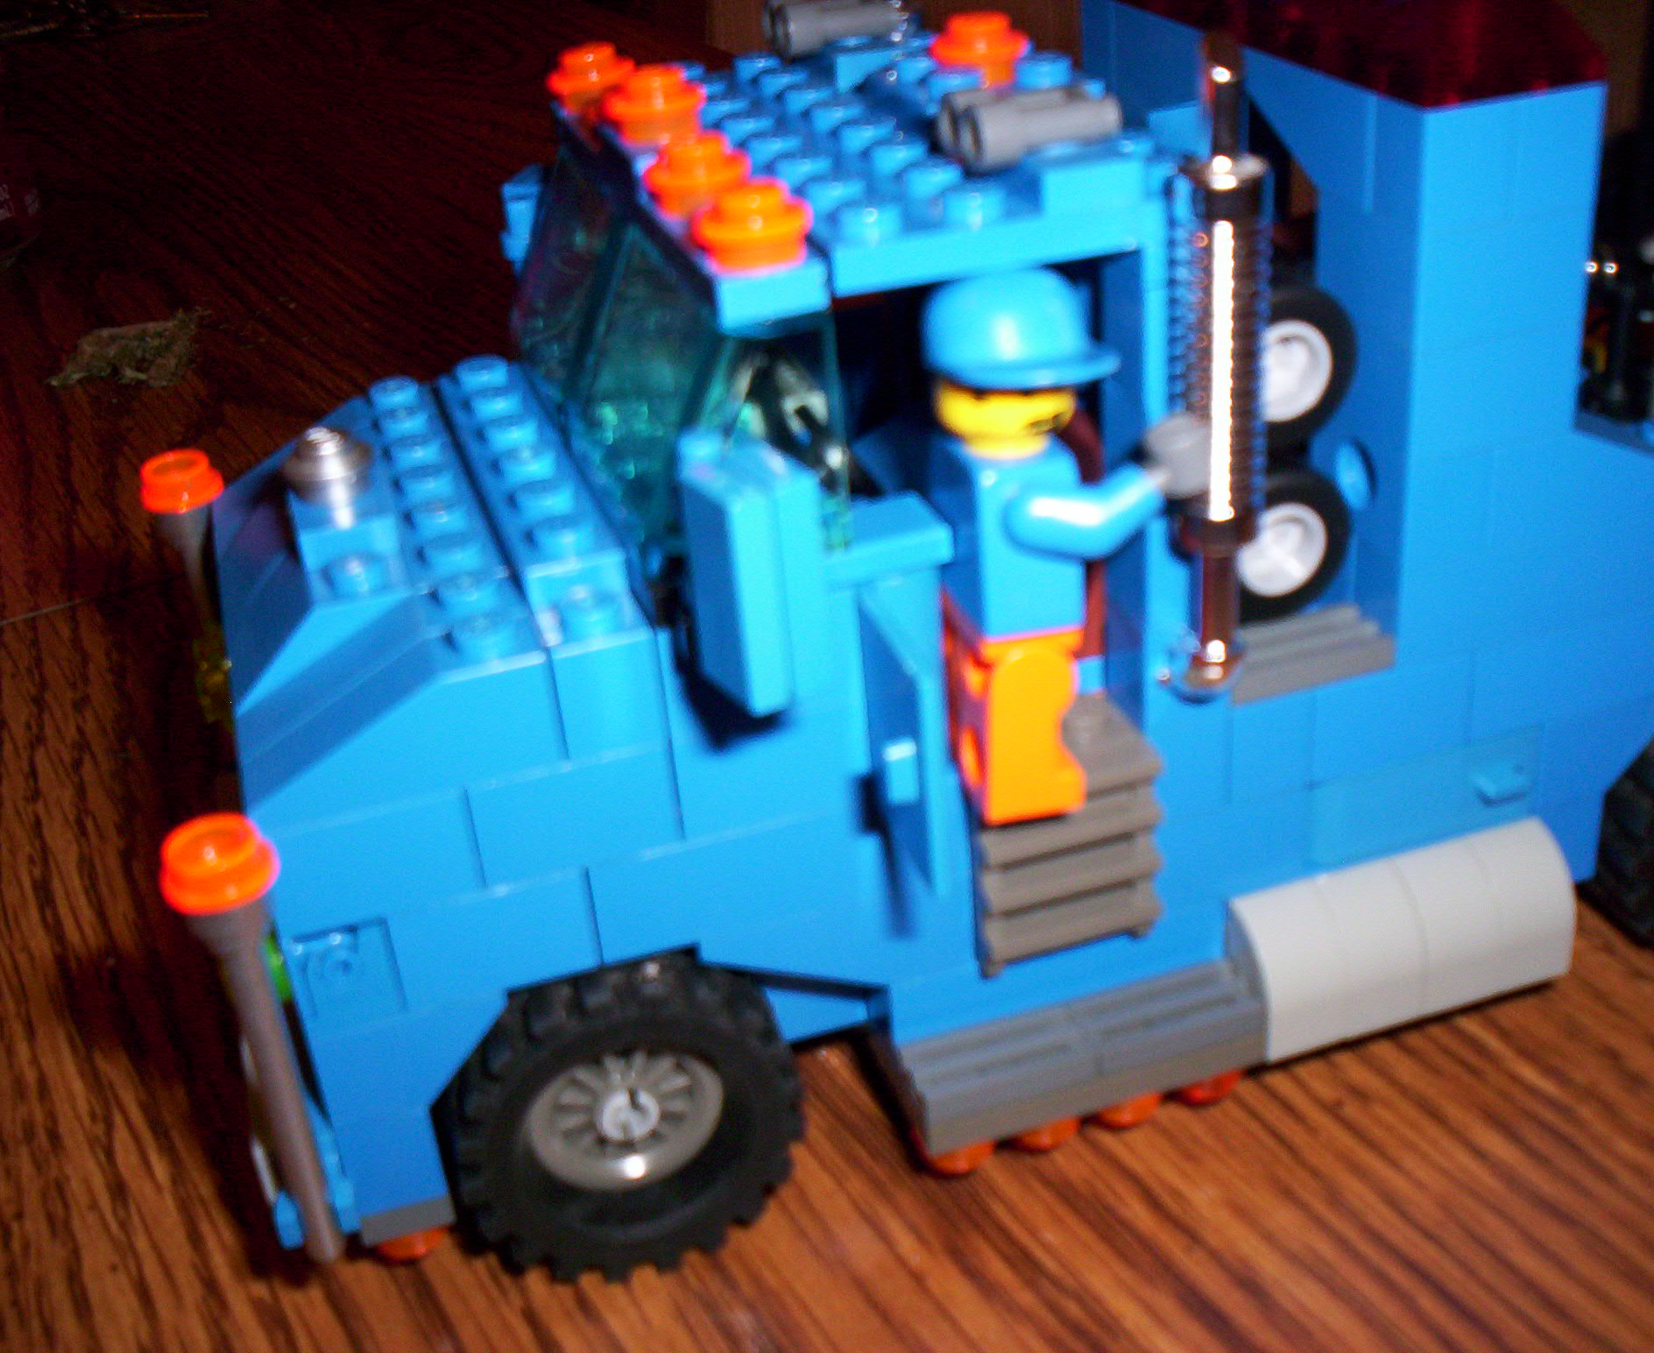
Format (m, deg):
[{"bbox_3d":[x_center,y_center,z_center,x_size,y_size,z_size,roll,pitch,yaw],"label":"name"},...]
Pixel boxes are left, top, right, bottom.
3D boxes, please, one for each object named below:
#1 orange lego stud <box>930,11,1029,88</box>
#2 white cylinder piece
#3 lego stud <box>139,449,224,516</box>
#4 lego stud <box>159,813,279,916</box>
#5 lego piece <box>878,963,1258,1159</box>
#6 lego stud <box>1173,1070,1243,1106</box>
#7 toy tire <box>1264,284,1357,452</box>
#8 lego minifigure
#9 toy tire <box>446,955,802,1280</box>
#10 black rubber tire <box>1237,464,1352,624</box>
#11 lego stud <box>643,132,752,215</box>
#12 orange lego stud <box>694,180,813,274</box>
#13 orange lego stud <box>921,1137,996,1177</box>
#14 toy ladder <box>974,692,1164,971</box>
[{"bbox_3d":[0.013,-0.053,0.166,0.008,0.005,0.008,-4,29,2],"label":"orange lego stud"},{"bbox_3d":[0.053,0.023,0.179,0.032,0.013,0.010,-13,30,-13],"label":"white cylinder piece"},{"bbox_3d":[-0.065,-0.020,0.197,0.008,0.005,0.008,-13,30,-13],"label":"lego stud"},{"bbox_3d":[-0.044,0.013,0.139,0.008,0.005,0.008,-13,30,-13],"label":"lego stud"},{"bbox_3d":[0.023,0.033,0.172,0.032,0.006,0.008,-13,30,-13],"label":"lego piece"},{"bbox_3d":[0.035,0.035,0.178,0.008,0.004,0.008,-13,30,-13],"label":"lego stud"},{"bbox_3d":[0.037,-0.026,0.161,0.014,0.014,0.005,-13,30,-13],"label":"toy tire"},{"bbox_3d":[0.019,-0.012,0.155,0.021,0.042,0.022,-10,30,-7],"label":"lego minifigure"},{"bbox_3d":[-0.017,0.036,0.166,0.030,0.030,0.014,-13,30,-13],"label":"toy tire"},{"bbox_3d":[0.039,-0.012,0.171,0.014,0.014,0.005,-13,30,-13],"label":"black rubber tire"},{"bbox_3d":[-0.010,-0.039,0.151,0.008,0.005,0.008,-4,29,3],"label":"lego stud"},{"bbox_3d":[-0.005,-0.032,0.137,0.008,0.005,0.008,-4,29,2],"label":"orange lego stud"},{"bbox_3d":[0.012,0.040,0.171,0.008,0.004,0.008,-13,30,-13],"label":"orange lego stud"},{"bbox_3d":[0.019,0.013,0.168,0.016,0.021,0.011,-13,30,-13],"label":"toy ladder"}]

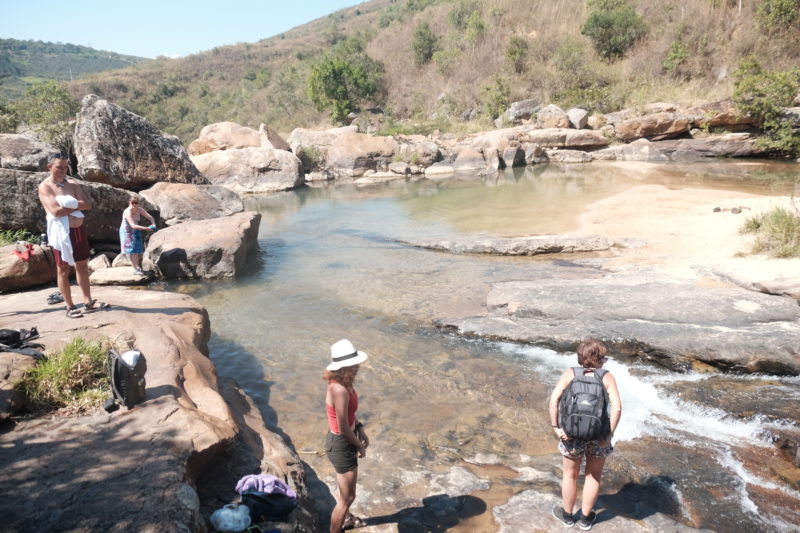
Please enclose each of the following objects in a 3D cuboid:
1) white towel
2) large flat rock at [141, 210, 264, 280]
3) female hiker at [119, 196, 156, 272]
[{"bbox_3d":[-3.500,-0.380,6.300,0.270,0.740,0.360,10,18,35],"label":"white towel"},{"bbox_3d":[-4.300,-0.450,13.100,2.050,0.880,2.300,0,15,0],"label":"large flat rock"},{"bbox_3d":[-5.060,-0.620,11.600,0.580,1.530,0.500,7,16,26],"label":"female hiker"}]

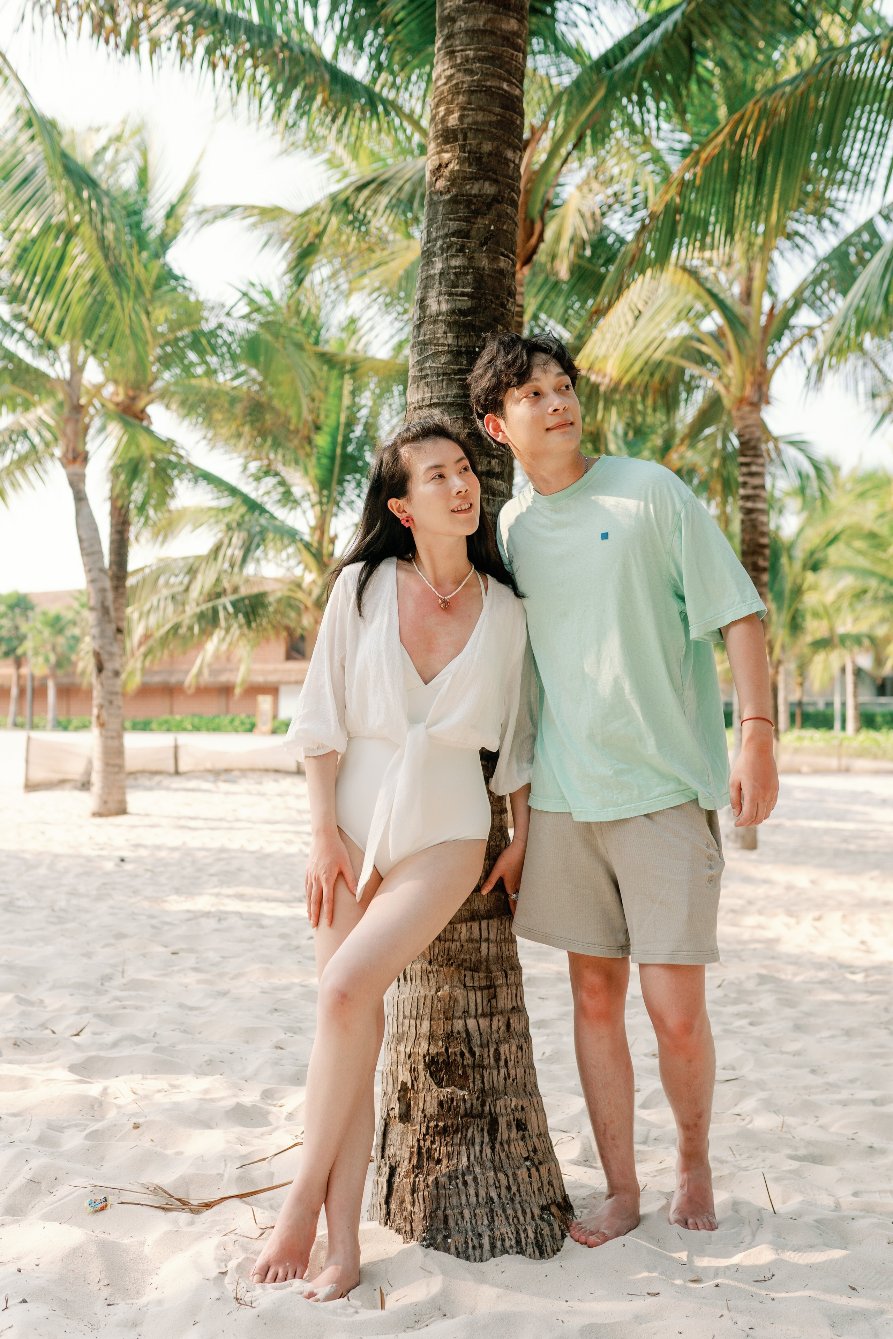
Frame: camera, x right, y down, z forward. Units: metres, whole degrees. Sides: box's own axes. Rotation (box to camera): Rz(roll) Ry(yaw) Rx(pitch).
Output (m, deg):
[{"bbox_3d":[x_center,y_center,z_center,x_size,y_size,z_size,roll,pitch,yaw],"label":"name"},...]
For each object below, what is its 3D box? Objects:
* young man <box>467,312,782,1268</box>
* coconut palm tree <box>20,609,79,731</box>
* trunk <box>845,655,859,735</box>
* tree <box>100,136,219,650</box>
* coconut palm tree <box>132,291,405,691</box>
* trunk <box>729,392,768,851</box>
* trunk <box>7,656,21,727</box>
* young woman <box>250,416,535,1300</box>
[{"bbox_3d":[0.345,0.210,2.570,0.560,1.750,0.420,0,-1,20],"label":"young man"},{"bbox_3d":[-12.760,-0.100,42.000,2.100,4.000,2.100,0,-1,0],"label":"coconut palm tree"},{"bbox_3d":[7.800,0.480,25.000,0.280,1.600,0.280,0,-1,0],"label":"trunk"},{"bbox_3d":[-3.600,-2.400,15.000,3.200,7.500,3.200,0,-1,0],"label":"tree"},{"bbox_3d":[-1.400,-1.280,13.000,3.600,5.200,3.600,0,-1,0],"label":"coconut palm tree"},{"bbox_3d":[2.070,-0.330,8.900,0.270,3.120,0.270,0,-1,0],"label":"trunk"},{"bbox_3d":[-13.960,0.690,42.000,0.420,2.300,0.340,0,-1,0],"label":"trunk"},{"bbox_3d":[-0.098,0.300,2.360,0.500,1.550,0.440,0,-1,8],"label":"young woman"}]

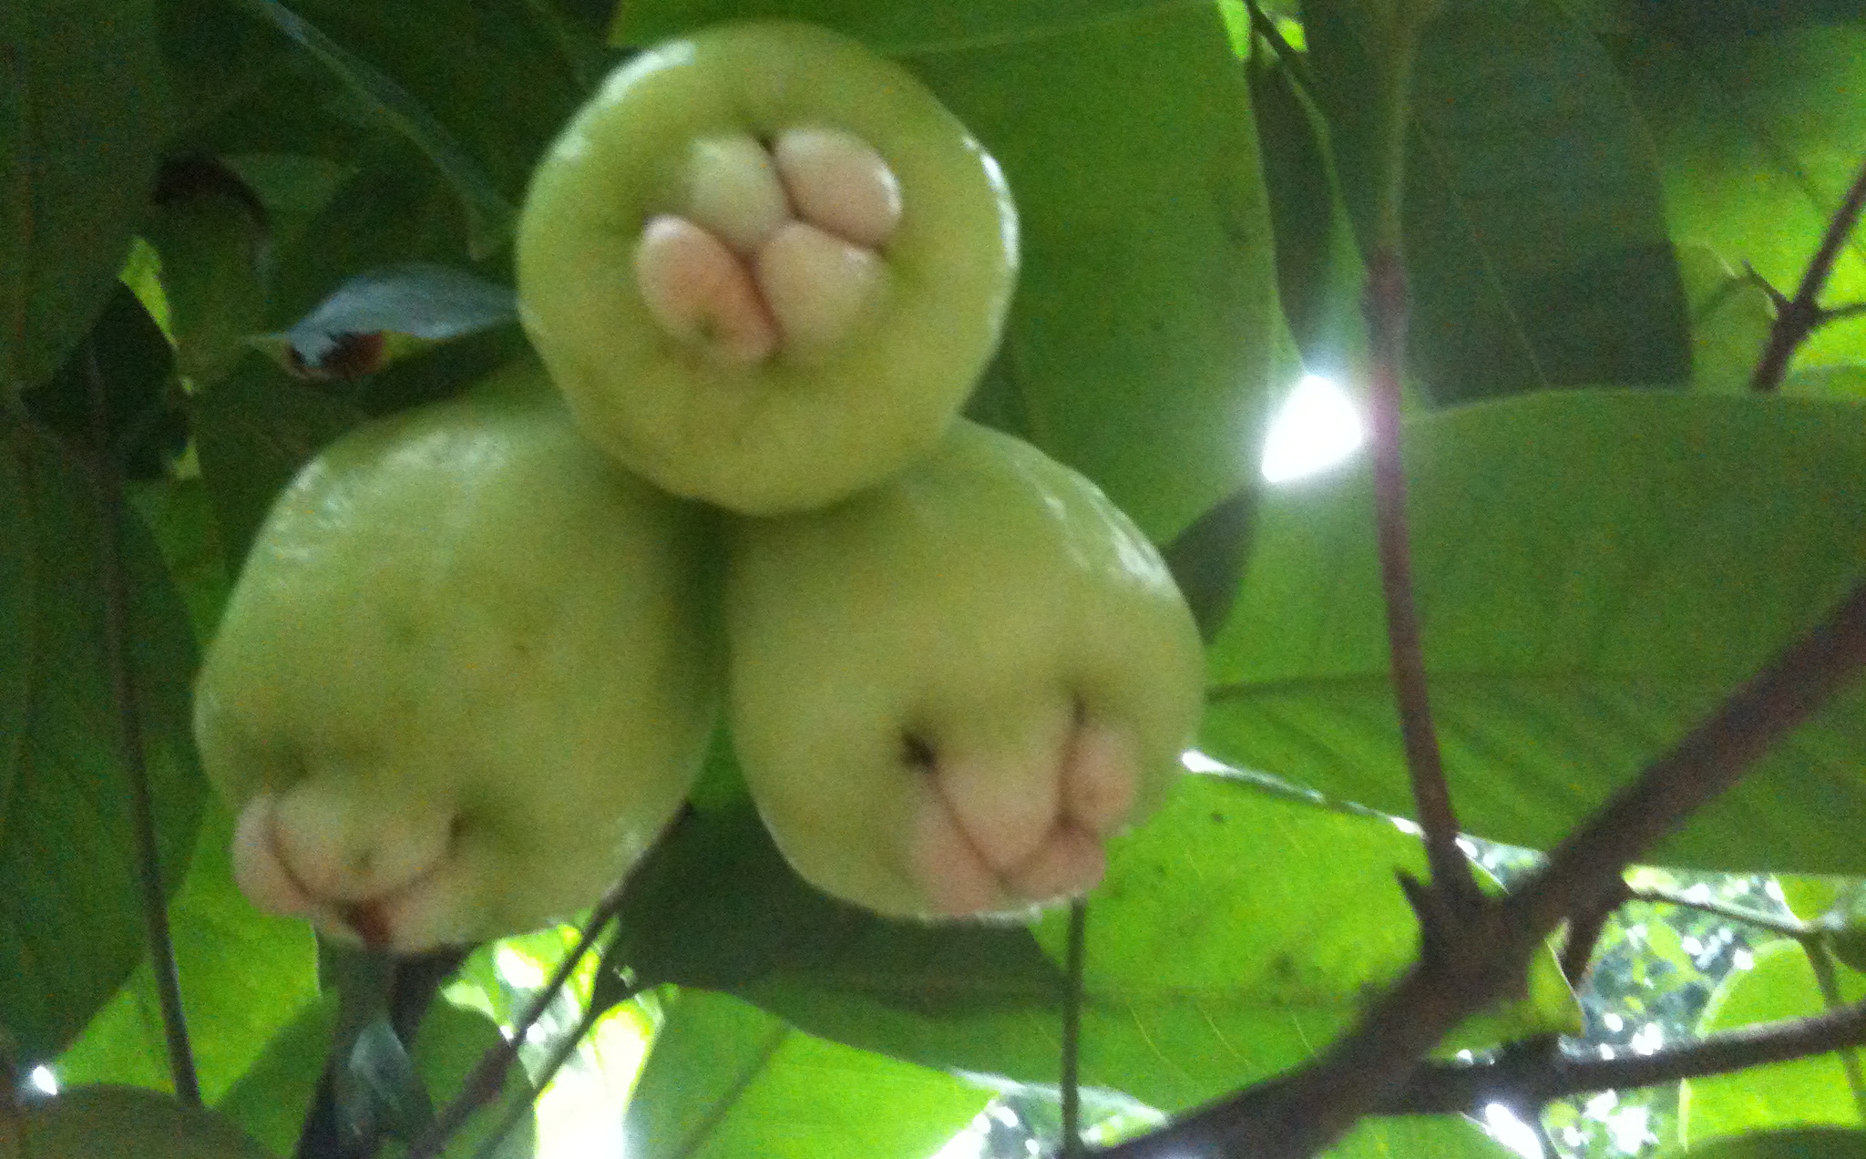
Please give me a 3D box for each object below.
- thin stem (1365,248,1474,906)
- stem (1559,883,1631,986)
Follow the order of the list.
[{"bbox_3d":[0.077,0.000,0.305,0.009,0.107,0.007,-6,0,0],"label":"thin stem"},{"bbox_3d":[0.114,0.061,0.325,0.007,0.021,0.006,22,0,0],"label":"stem"}]

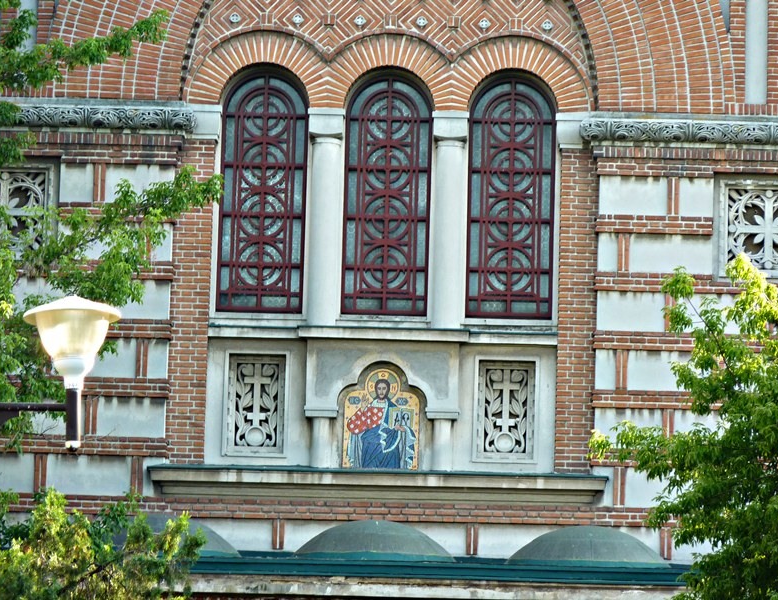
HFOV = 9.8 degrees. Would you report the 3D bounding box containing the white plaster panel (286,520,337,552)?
[{"bbox_3d":[-0.685,2.626,49.705,0.944,0.386,0.050,1,-10,2],"label":"white plaster panel"}]

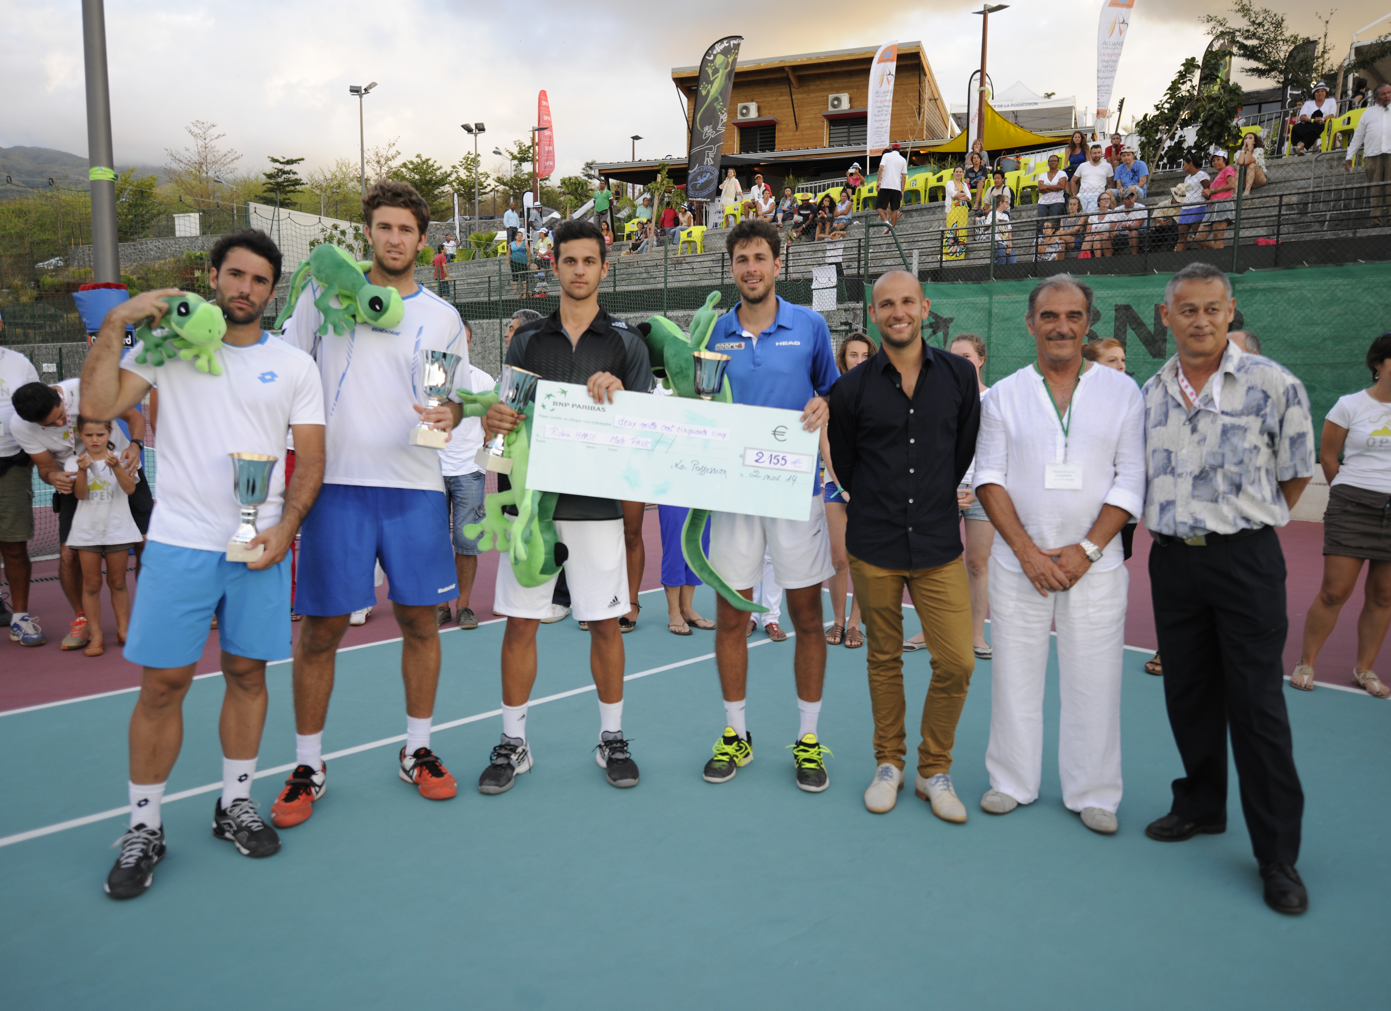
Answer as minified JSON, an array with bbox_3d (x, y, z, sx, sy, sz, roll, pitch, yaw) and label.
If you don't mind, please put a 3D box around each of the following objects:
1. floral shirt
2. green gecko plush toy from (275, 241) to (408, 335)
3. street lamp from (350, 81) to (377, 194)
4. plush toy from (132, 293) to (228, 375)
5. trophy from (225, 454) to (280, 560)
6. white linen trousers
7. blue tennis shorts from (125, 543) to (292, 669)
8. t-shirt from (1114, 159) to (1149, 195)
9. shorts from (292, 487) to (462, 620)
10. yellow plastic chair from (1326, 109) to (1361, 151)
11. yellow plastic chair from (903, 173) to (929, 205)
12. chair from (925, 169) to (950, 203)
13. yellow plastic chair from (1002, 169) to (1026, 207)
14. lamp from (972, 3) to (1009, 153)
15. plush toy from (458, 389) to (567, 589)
[{"bbox_3d":[1.566,-0.196,2.980,0.330,0.610,0.490,-6,10,-44],"label":"floral shirt"},{"bbox_3d":[-1.124,-0.680,3.170,0.390,0.230,0.270,29,20,33],"label":"green gecko plush toy"},{"bbox_3d":[-10.736,-10.816,32.827,0.950,5.690,0.600,3,7,20],"label":"street lamp"},{"bbox_3d":[-1.432,-0.476,2.800,0.250,0.230,0.350,-4,16,-40],"label":"plush toy"},{"bbox_3d":[-1.194,0.011,2.706,0.122,0.285,0.122,5,11,-25],"label":"trophy"},{"bbox_3d":[1.205,0.530,3.385,0.450,0.940,0.320,3,7,17],"label":"white linen trousers"},{"bbox_3d":[-1.408,0.270,2.920,0.450,0.420,0.310,-3,8,-32],"label":"blue tennis shorts"},{"bbox_3d":[7.039,-5.303,16.300,0.520,0.580,0.380,6,8,36],"label":"t-shirt"},{"bbox_3d":[-1.036,0.112,3.280,0.490,0.460,0.300,-1,7,-18],"label":"shorts"},{"bbox_3d":[11.083,-6.347,16.986,0.560,0.800,0.570,-5,9,-40],"label":"yellow plastic chair"},{"bbox_3d":[5.009,-7.056,22.496,0.570,0.800,0.560,7,9,43],"label":"yellow plastic chair"},{"bbox_3d":[5.642,-7.331,23.200,0.570,0.770,0.560,8,10,44],"label":"chair"},{"bbox_3d":[6.343,-6.358,20.335,0.570,0.800,0.560,7,9,44],"label":"yellow plastic chair"},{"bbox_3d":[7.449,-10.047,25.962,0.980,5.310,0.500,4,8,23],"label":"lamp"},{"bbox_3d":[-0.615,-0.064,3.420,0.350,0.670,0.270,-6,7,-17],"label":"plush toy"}]

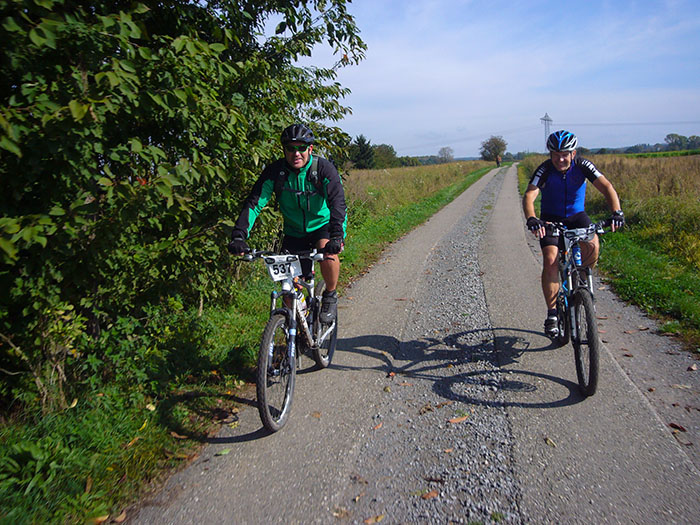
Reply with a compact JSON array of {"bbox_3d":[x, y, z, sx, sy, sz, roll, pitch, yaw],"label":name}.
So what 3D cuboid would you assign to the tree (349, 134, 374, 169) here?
[{"bbox_3d":[1.930,-18.456,95.000,4.800,6.000,4.800,-1,10,1],"label":"tree"}]

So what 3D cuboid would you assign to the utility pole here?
[{"bbox_3d":[104.592,-67.821,300.000,6.200,23.000,4.000,2,11,19],"label":"utility pole"}]

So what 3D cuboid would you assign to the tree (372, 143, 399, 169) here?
[{"bbox_3d":[6.040,-17.701,95.000,4.800,4.500,4.800,-1,10,4],"label":"tree"}]

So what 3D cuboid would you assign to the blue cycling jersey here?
[{"bbox_3d":[1.520,-0.512,4.015,0.500,0.480,0.420,0,10,12],"label":"blue cycling jersey"}]

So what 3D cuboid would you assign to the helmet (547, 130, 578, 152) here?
[{"bbox_3d":[1.428,-0.814,3.813,0.205,0.165,0.280,1,17,15],"label":"helmet"}]

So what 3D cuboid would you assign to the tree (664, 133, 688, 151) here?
[{"bbox_3d":[161.462,-59.219,280.000,11.500,9.600,11.500,4,12,29],"label":"tree"}]

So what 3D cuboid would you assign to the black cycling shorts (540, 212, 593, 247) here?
[{"bbox_3d":[1.560,-0.237,4.119,0.390,0.300,0.420,0,10,12],"label":"black cycling shorts"}]

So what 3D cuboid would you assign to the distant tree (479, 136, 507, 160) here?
[{"bbox_3d":[23.154,-18.280,92.000,4.700,5.000,4.700,1,10,14],"label":"distant tree"}]

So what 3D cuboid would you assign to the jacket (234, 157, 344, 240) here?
[{"bbox_3d":[-0.352,-0.405,3.559,0.640,0.540,0.580,1,10,13],"label":"jacket"}]

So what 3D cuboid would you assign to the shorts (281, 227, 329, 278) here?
[{"bbox_3d":[-0.271,-0.096,3.722,0.370,0.320,0.430,1,10,13],"label":"shorts"}]

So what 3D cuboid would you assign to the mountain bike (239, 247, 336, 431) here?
[{"bbox_3d":[-0.301,0.356,3.615,0.630,1.050,1.680,1,10,13],"label":"mountain bike"}]

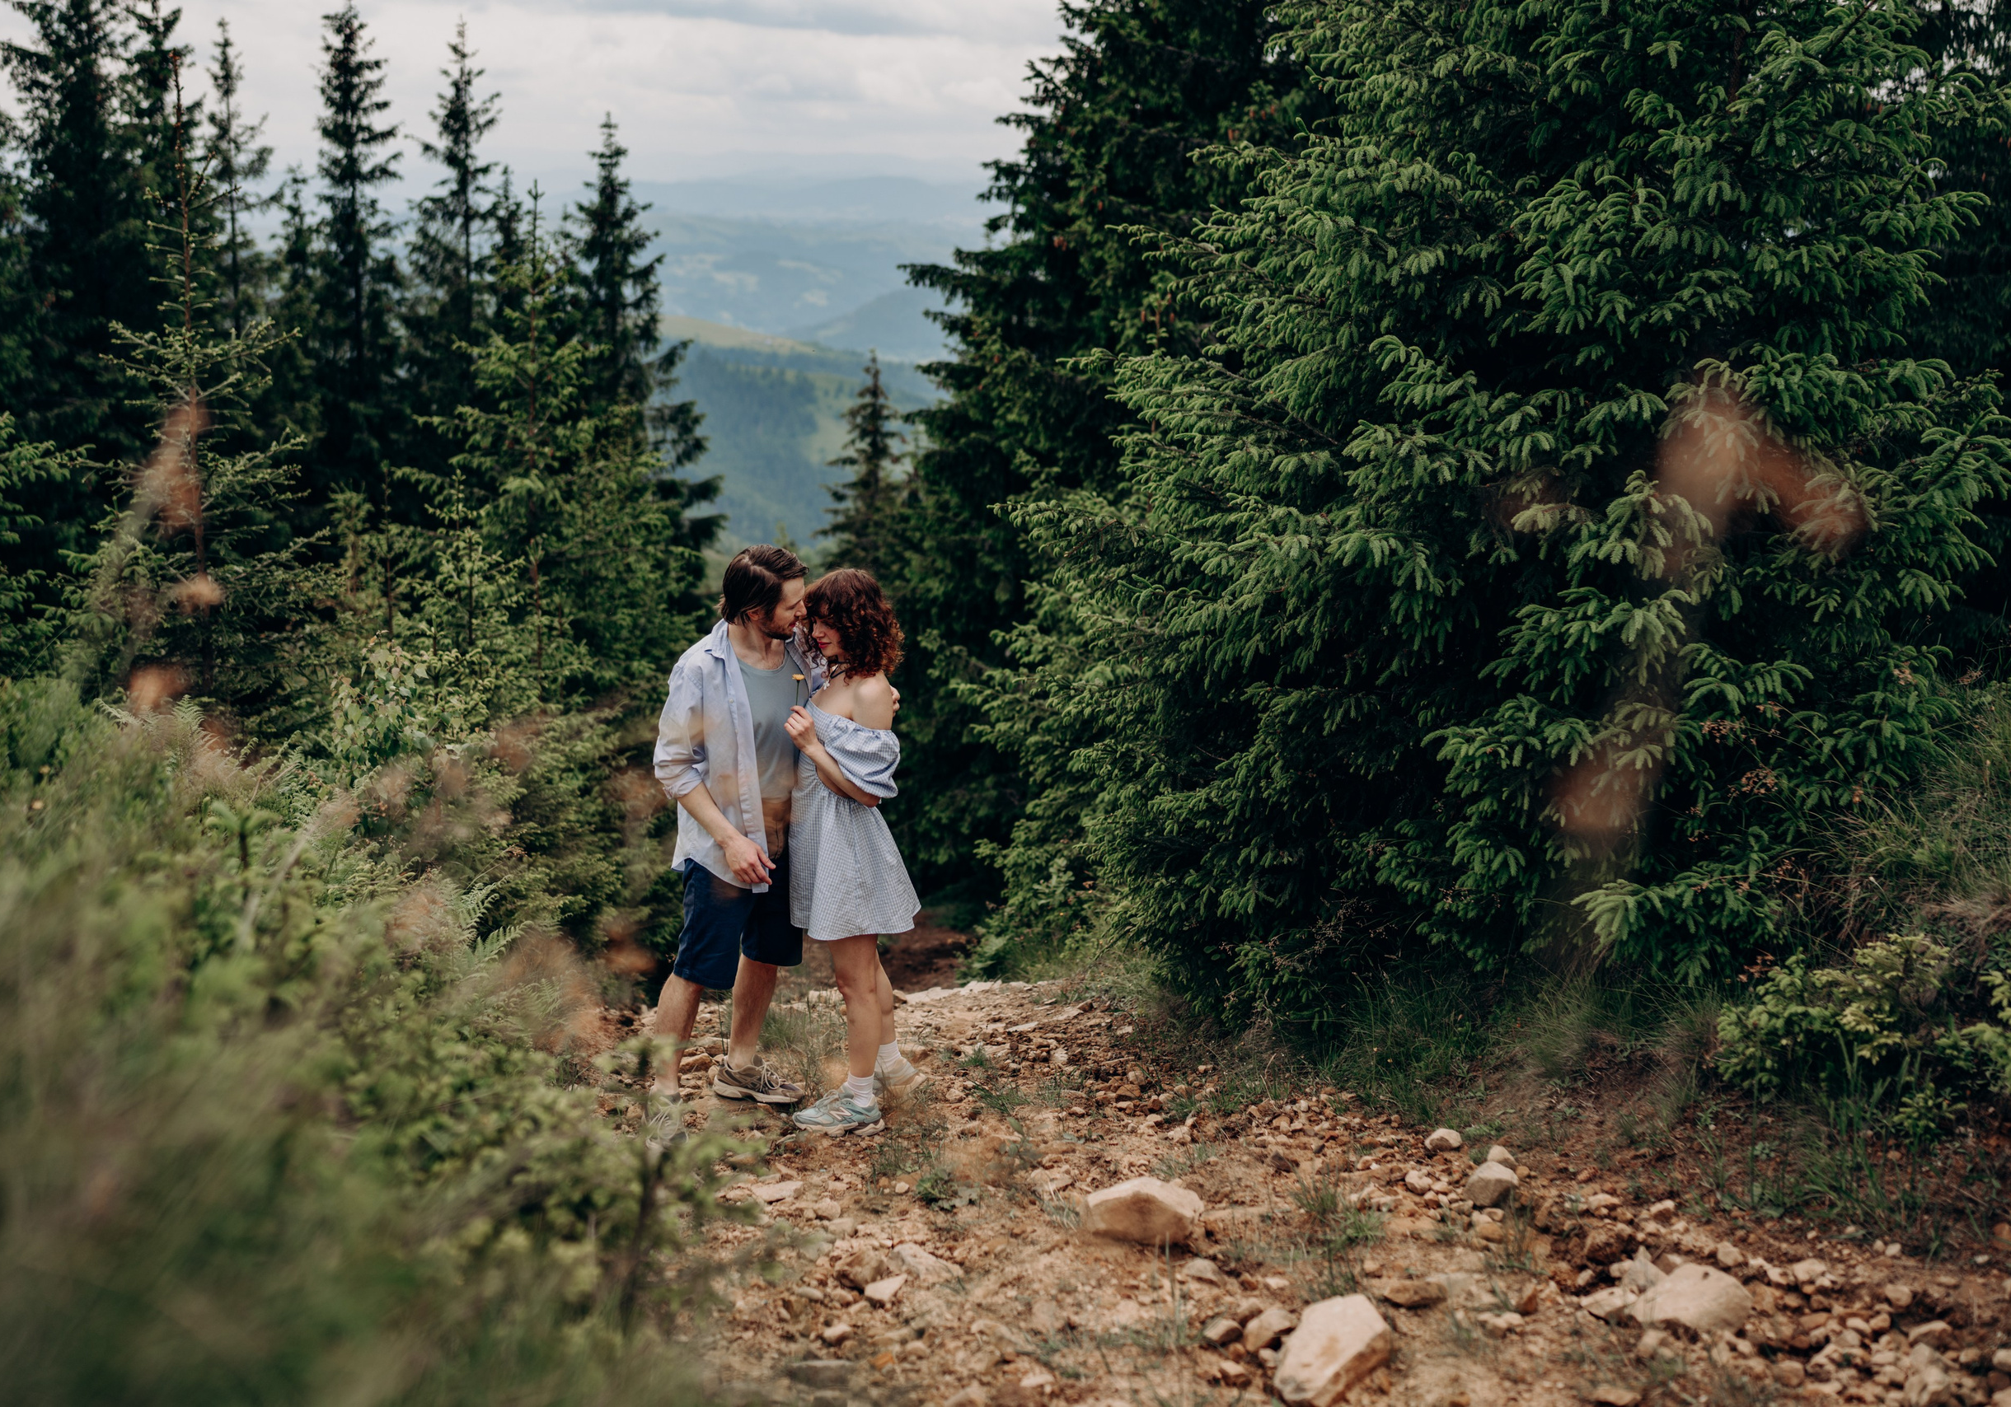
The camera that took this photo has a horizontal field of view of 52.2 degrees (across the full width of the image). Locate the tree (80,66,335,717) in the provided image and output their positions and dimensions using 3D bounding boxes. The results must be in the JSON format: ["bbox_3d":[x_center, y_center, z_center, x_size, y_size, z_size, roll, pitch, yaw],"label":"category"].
[{"bbox_3d":[-2.821,-1.018,7.213,0.875,2.379,0.875,-4,16,-21],"label":"tree"}]

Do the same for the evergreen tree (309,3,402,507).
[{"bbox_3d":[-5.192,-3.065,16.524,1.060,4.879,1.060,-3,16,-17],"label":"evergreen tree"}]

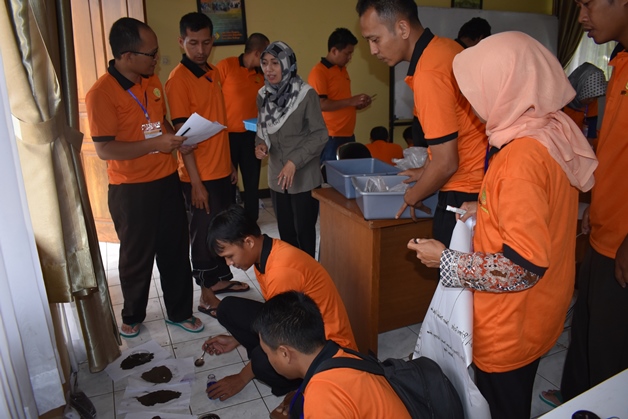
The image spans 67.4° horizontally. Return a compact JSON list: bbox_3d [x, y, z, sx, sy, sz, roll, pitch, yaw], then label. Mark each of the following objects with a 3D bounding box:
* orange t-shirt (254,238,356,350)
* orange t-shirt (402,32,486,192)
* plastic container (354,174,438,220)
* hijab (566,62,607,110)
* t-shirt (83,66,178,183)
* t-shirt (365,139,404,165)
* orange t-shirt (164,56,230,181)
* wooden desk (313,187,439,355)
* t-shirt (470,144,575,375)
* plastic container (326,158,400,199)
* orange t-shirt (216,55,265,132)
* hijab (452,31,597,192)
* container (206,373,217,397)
[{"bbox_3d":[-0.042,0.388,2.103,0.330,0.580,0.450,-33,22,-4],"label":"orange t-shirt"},{"bbox_3d":[0.543,-0.383,1.860,0.380,0.670,0.460,6,17,20],"label":"orange t-shirt"},{"bbox_3d":[0.447,-0.066,2.374,0.480,0.133,0.360,-2,16,-6],"label":"plastic container"},{"bbox_3d":[1.620,-0.731,2.800,0.230,0.300,0.250,2,16,9],"label":"hijab"},{"bbox_3d":[-0.923,-0.442,2.421,0.300,0.620,0.490,14,21,40],"label":"t-shirt"},{"bbox_3d":[0.653,-0.370,4.348,0.440,0.560,0.300,5,17,17],"label":"t-shirt"},{"bbox_3d":[-0.646,-0.496,2.656,0.290,0.670,0.460,11,20,34],"label":"orange t-shirt"},{"bbox_3d":[0.668,0.267,2.797,1.180,0.737,0.665,-7,17,-23],"label":"wooden desk"},{"bbox_3d":[0.609,0.097,1.384,0.300,0.690,0.450,3,17,11],"label":"t-shirt"},{"bbox_3d":[0.277,-0.184,2.720,0.340,0.128,0.395,-5,17,-17],"label":"plastic container"},{"bbox_3d":[-0.573,-0.921,3.772,0.470,0.630,0.290,-10,19,-31],"label":"orange t-shirt"},{"bbox_3d":[0.518,-0.241,1.160,0.335,0.385,0.270,8,18,28],"label":"hijab"},{"bbox_3d":[-0.461,0.794,2.102,0.045,0.105,0.045,0,16,0],"label":"container"}]

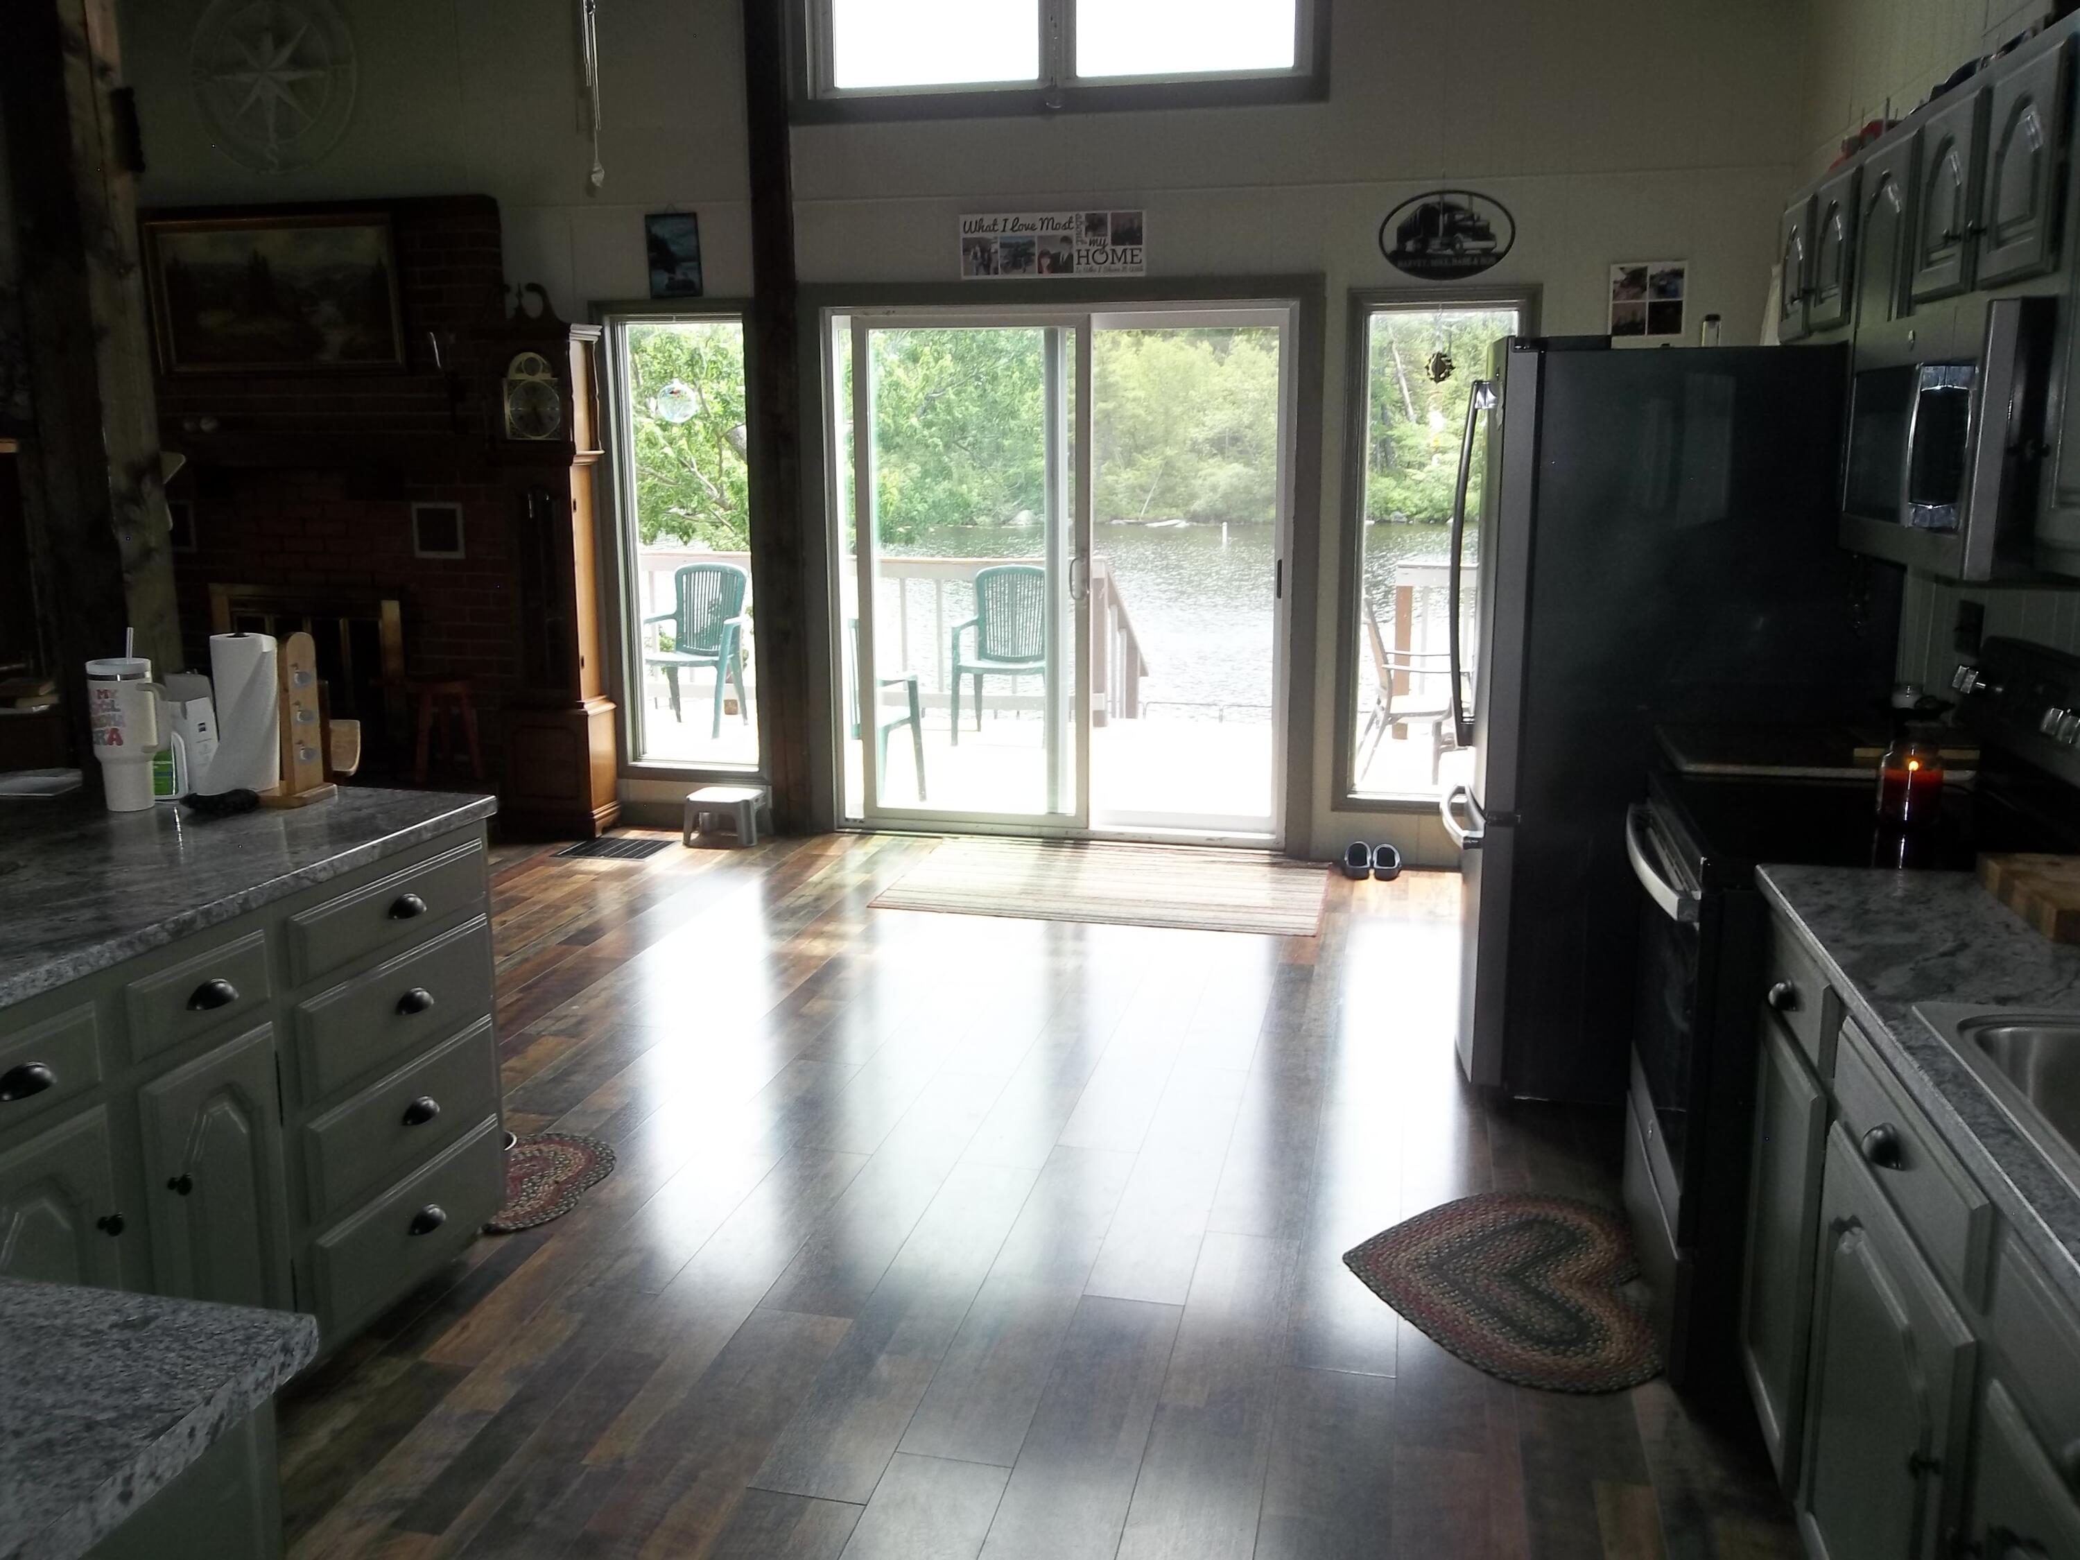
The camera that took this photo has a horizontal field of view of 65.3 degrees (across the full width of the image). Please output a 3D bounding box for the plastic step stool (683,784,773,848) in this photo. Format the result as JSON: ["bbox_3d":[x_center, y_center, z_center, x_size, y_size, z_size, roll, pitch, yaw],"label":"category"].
[{"bbox_3d":[-1.253,0.153,6.517,0.330,0.185,0.240,2,12,13],"label":"plastic step stool"}]

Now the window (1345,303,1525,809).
[{"bbox_3d":[1.421,-0.801,5.902,0.557,1.811,0.100,2,12,13],"label":"window"}]

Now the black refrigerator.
[{"bbox_3d":[1.516,-0.171,4.070,0.935,1.765,0.830,2,12,13],"label":"black refrigerator"}]

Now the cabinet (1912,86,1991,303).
[{"bbox_3d":[1.674,-0.979,2.730,0.310,0.318,0.326,2,12,13],"label":"cabinet"}]

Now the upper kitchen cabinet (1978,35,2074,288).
[{"bbox_3d":[1.601,-0.893,2.363,0.320,0.322,0.340,2,12,13],"label":"upper kitchen cabinet"}]

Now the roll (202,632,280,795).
[{"bbox_3d":[-1.534,-0.123,3.128,0.122,0.285,0.122,0,11,0],"label":"roll"}]

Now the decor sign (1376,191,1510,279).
[{"bbox_3d":[1.416,-1.897,5.648,0.454,0.292,0.020,2,12,13],"label":"decor sign"}]

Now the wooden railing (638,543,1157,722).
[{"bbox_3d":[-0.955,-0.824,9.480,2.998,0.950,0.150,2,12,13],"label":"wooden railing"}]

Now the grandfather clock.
[{"bbox_3d":[-1.981,-0.837,6.524,0.450,2.130,0.290,2,12,13],"label":"grandfather clock"}]

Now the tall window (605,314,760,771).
[{"bbox_3d":[-1.436,-0.930,6.544,0.578,1.826,0.100,2,12,13],"label":"tall window"}]

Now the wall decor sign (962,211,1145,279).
[{"bbox_3d":[0.048,-1.966,5.967,0.696,0.223,0.020,2,12,13],"label":"wall decor sign"}]

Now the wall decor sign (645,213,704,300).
[{"bbox_3d":[-1.415,-2.027,6.284,0.214,0.311,0.025,0,11,13],"label":"wall decor sign"}]

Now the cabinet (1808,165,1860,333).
[{"bbox_3d":[1.855,-1.121,3.440,0.320,0.317,0.360,2,12,13],"label":"cabinet"}]

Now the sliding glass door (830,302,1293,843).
[{"bbox_3d":[0.063,-0.778,6.300,1.821,2.051,0.120,2,12,13],"label":"sliding glass door"}]

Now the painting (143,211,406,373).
[{"bbox_3d":[-3.117,-1.973,6.594,1.154,0.613,0.050,2,12,13],"label":"painting"}]

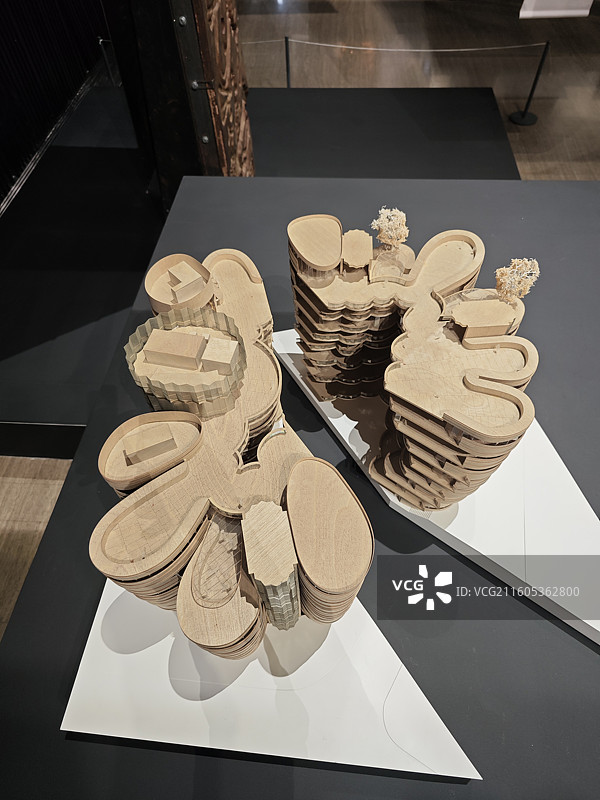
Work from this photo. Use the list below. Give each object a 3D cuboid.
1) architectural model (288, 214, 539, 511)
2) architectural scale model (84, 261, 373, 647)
[{"bbox_3d":[0.230,-0.104,1.022,0.348,0.299,0.589,-24,55,-16],"label":"architectural model"},{"bbox_3d":[-0.153,0.072,0.889,0.335,0.315,0.680,-15,53,-10],"label":"architectural scale model"}]

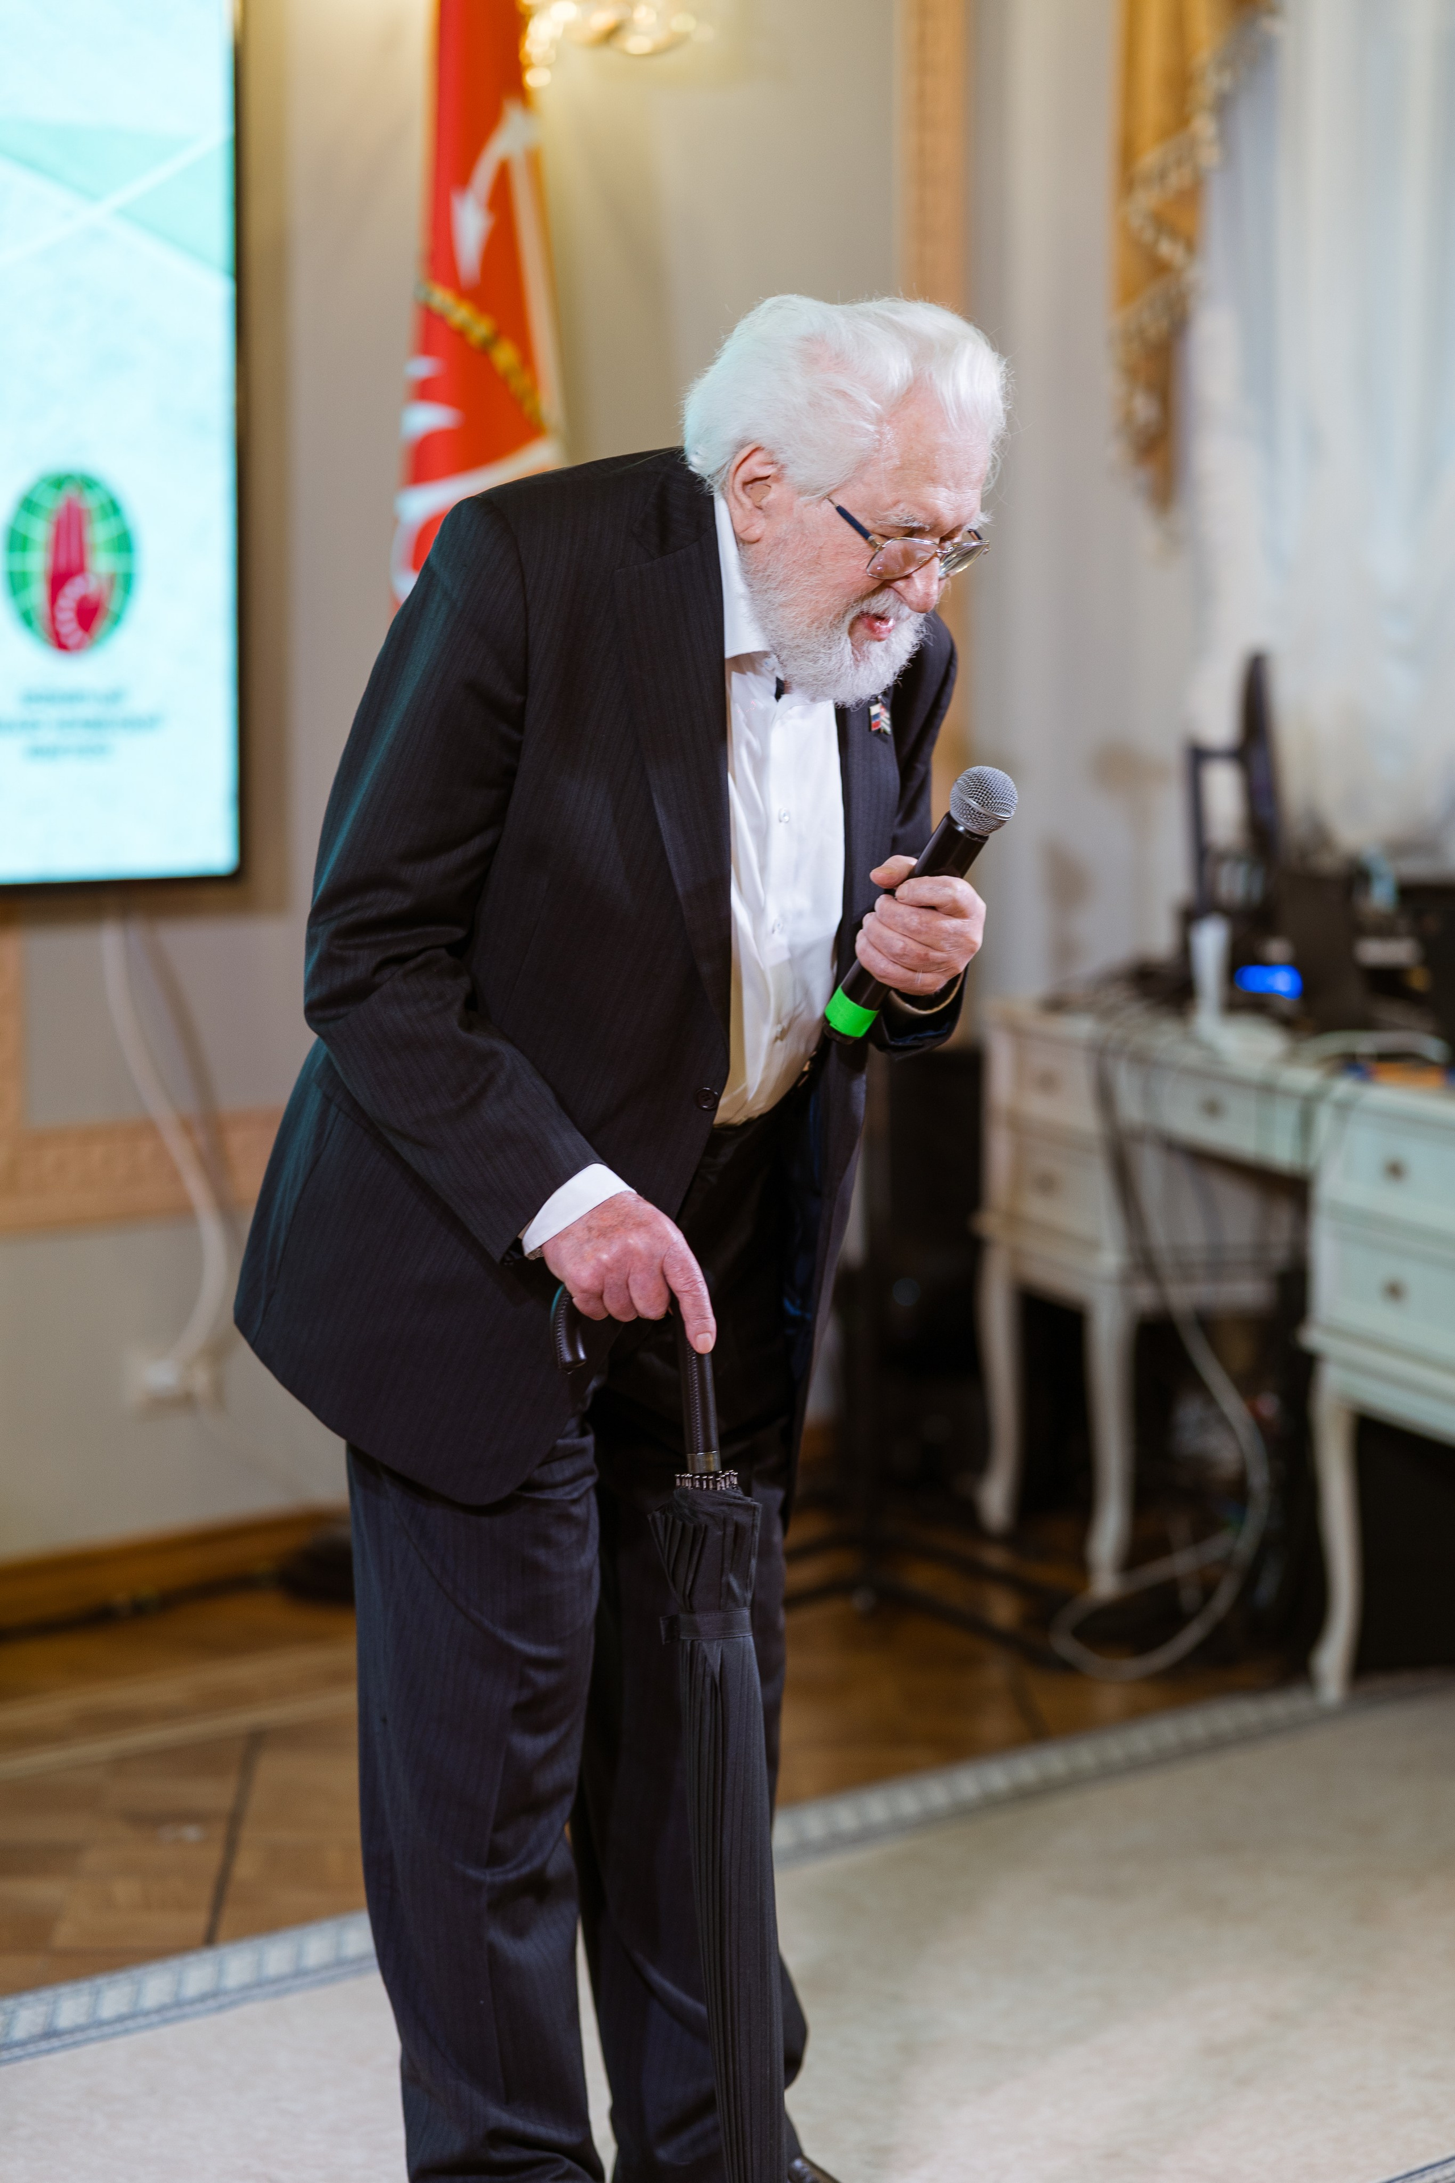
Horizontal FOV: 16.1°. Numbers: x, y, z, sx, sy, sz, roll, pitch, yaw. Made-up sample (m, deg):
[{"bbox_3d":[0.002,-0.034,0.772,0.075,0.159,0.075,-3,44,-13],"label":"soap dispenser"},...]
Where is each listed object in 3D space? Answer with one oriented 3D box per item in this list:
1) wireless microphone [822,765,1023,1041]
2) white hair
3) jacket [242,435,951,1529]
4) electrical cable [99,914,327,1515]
[{"bbox_3d":[0.149,-0.143,3.940,0.052,0.245,0.052,9,27,-50],"label":"wireless microphone"},{"bbox_3d":[0.089,-0.535,4.000,0.260,0.185,0.215,30,21,31],"label":"white hair"},{"bbox_3d":[-0.103,-0.094,4.080,0.500,0.820,0.550,17,14,38],"label":"jacket"},{"bbox_3d":[-0.692,0.154,6.902,0.090,0.790,0.370,5,7,44],"label":"electrical cable"}]

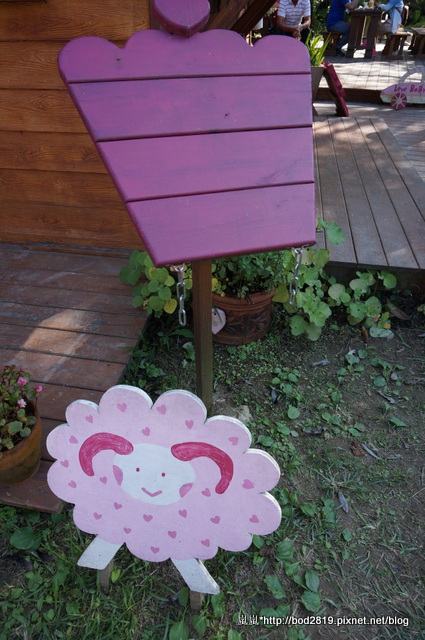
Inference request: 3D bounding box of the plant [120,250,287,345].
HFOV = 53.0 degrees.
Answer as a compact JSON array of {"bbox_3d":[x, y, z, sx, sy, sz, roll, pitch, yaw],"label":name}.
[{"bbox_3d":[-0.043,-0.207,2.055,0.700,0.500,0.480,0,39,0],"label":"plant"}]

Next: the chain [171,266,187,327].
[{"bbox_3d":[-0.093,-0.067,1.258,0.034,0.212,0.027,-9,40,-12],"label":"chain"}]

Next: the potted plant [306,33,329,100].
[{"bbox_3d":[1.195,-2.920,5.000,0.320,0.780,0.320,-3,39,-5],"label":"potted plant"}]

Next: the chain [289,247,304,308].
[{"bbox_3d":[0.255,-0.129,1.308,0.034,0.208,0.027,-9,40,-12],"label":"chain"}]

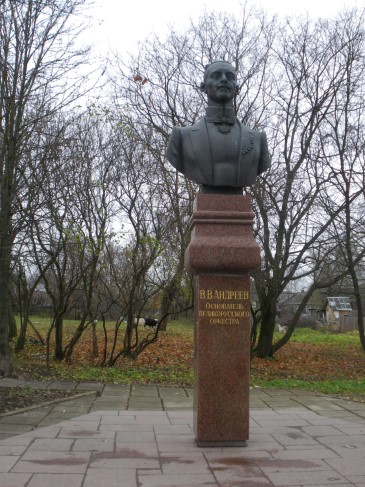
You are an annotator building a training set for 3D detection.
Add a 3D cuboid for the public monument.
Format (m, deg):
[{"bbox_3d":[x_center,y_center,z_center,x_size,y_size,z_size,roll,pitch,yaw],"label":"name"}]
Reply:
[{"bbox_3d":[0.435,0.010,7.019,1.252,4.543,0.800,1,-6,-4],"label":"public monument"}]

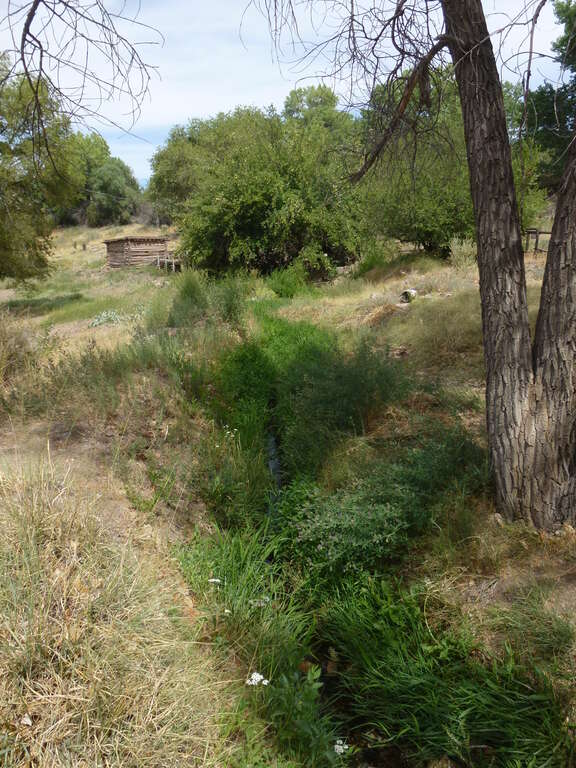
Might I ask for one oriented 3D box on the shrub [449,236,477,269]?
[{"bbox_3d":[6.097,-4.564,18.500,1.042,1.080,0.990,0,15,0],"label":"shrub"}]

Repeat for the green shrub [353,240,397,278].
[{"bbox_3d":[2.680,-3.852,16.500,1.363,1.147,1.295,0,15,0],"label":"green shrub"}]

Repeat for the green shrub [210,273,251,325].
[{"bbox_3d":[-1.166,-1.727,10.800,0.811,1.047,0.771,0,15,0],"label":"green shrub"}]

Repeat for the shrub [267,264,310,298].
[{"bbox_3d":[0.015,-3.076,16.000,1.322,1.006,1.256,0,15,0],"label":"shrub"}]

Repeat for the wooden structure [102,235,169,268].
[{"bbox_3d":[-9.793,-8.552,34.500,2.636,1.902,2.929,14,20,42],"label":"wooden structure"}]

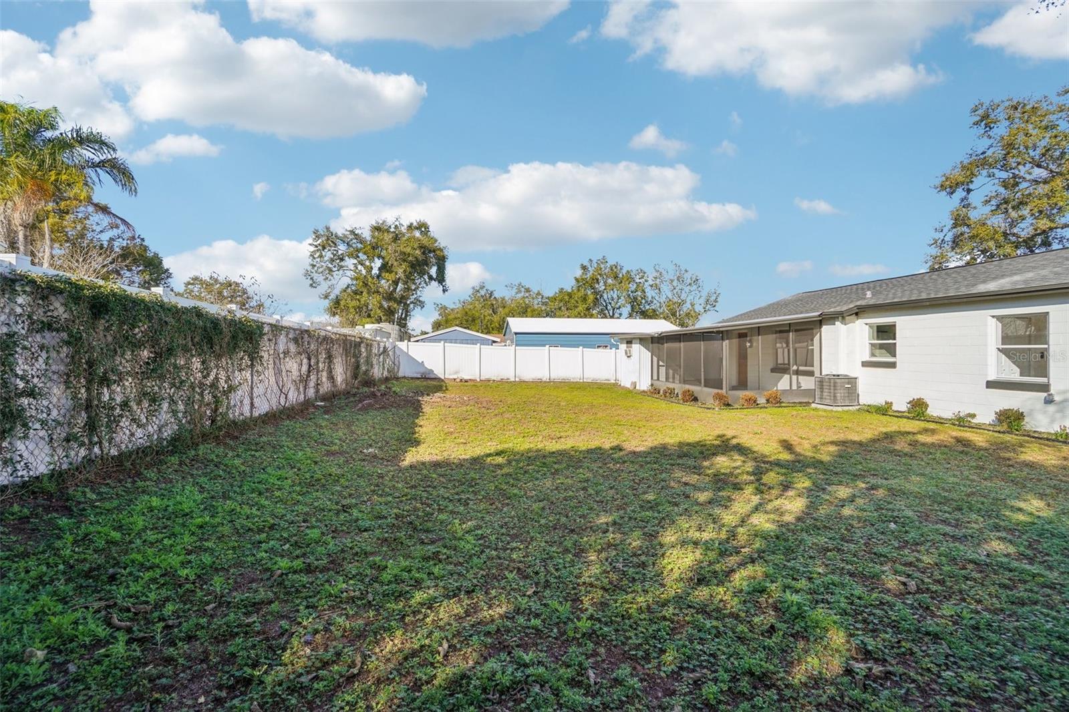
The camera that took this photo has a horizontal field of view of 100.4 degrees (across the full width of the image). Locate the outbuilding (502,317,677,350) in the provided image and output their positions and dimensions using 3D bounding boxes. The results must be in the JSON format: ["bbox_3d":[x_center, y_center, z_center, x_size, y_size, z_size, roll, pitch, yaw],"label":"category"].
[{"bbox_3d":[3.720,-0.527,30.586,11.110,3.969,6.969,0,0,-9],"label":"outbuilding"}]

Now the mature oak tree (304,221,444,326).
[{"bbox_3d":[-14.219,-5.374,40.010,12.600,13.698,11.800,0,0,-20],"label":"mature oak tree"}]

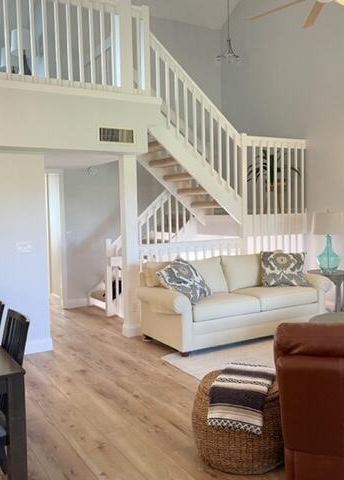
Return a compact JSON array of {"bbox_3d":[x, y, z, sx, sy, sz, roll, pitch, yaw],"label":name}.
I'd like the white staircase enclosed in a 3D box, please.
[{"bbox_3d":[0.331,-0.777,7.156,2.830,3.550,2.060,-3,4,-31],"label":"white staircase"}]

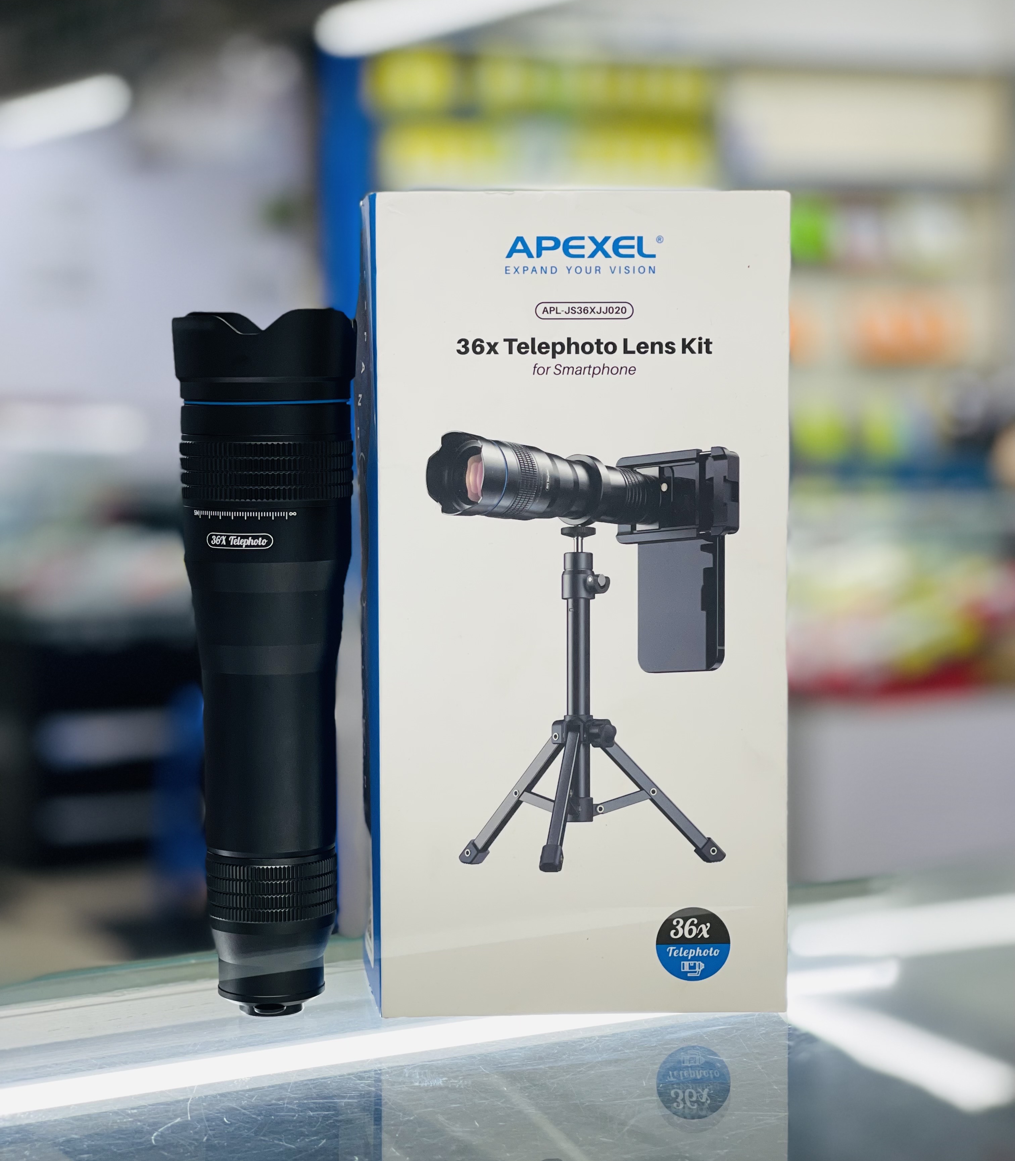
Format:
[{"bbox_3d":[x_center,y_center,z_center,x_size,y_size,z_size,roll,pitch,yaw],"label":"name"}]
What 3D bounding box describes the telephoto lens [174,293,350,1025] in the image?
[{"bbox_3d":[-0.059,0.021,0.623,0.045,0.174,0.045,0,3,0],"label":"telephoto lens"}]

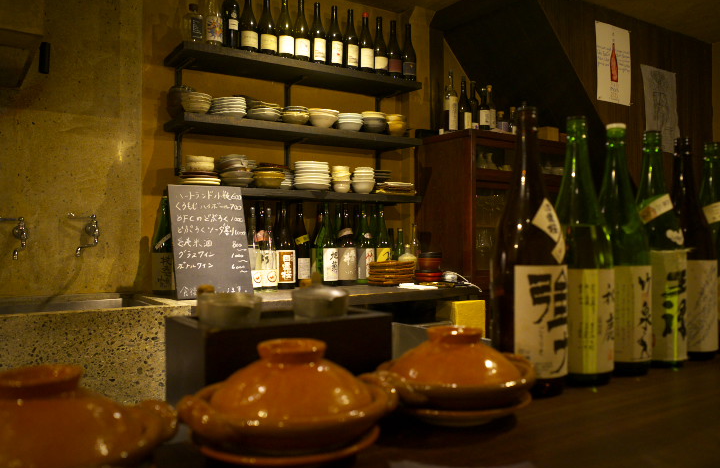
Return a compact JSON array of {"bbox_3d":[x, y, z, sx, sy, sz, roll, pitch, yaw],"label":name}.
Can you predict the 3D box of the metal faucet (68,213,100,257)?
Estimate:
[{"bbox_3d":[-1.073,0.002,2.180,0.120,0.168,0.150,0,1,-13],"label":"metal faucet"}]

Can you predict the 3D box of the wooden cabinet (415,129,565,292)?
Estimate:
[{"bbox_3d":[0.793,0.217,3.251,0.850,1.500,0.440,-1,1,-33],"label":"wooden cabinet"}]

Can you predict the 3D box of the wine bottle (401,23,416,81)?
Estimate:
[{"bbox_3d":[0.261,-0.966,2.990,0.075,0.297,0.075,0,-1,0],"label":"wine bottle"}]

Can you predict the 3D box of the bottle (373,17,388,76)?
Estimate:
[{"bbox_3d":[0.096,-0.909,2.738,0.077,0.298,0.077,0,1,-6],"label":"bottle"}]

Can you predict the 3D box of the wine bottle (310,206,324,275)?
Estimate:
[{"bbox_3d":[-0.192,0.051,2.720,0.103,0.395,0.103,0,0,-22],"label":"wine bottle"}]

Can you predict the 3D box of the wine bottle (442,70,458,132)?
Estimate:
[{"bbox_3d":[0.492,-0.700,2.996,0.074,0.335,0.074,0,1,-6],"label":"wine bottle"}]

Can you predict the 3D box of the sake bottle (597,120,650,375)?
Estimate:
[{"bbox_3d":[0.421,0.021,0.915,0.105,0.397,0.105,1,-1,-33],"label":"sake bottle"}]

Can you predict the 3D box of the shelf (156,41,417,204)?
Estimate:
[{"bbox_3d":[-0.268,-0.458,2.633,1.187,0.602,0.299,-1,1,-33],"label":"shelf"}]

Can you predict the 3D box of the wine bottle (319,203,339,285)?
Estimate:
[{"bbox_3d":[-0.152,0.037,2.580,0.105,0.395,0.105,0,1,0],"label":"wine bottle"}]

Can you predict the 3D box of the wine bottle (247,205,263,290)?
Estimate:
[{"bbox_3d":[-0.463,0.068,2.440,0.082,0.362,0.082,1,-1,-30],"label":"wine bottle"}]

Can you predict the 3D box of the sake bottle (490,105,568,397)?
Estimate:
[{"bbox_3d":[0.239,0.019,0.797,0.105,0.400,0.105,0,0,0],"label":"sake bottle"}]

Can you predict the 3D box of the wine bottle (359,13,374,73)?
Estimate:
[{"bbox_3d":[0.032,-0.939,2.768,0.081,0.299,0.081,0,0,0],"label":"wine bottle"}]

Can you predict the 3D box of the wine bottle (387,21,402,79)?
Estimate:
[{"bbox_3d":[0.175,-0.929,2.848,0.081,0.299,0.081,0,0,0],"label":"wine bottle"}]

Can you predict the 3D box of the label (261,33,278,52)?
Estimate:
[{"bbox_3d":[-0.389,-0.819,2.401,0.069,0.065,0.020,0,1,-16],"label":"label"}]

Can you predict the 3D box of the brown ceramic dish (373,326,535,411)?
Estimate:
[{"bbox_3d":[0.116,0.159,0.685,0.194,0.090,0.207,0,-1,0],"label":"brown ceramic dish"}]

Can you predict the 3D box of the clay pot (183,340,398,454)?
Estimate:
[{"bbox_3d":[-0.066,0.160,0.577,0.228,0.095,0.185,0,0,-24],"label":"clay pot"}]

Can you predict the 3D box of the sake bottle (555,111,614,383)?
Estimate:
[{"bbox_3d":[0.335,0.021,0.861,0.105,0.397,0.105,1,-1,-33],"label":"sake bottle"}]

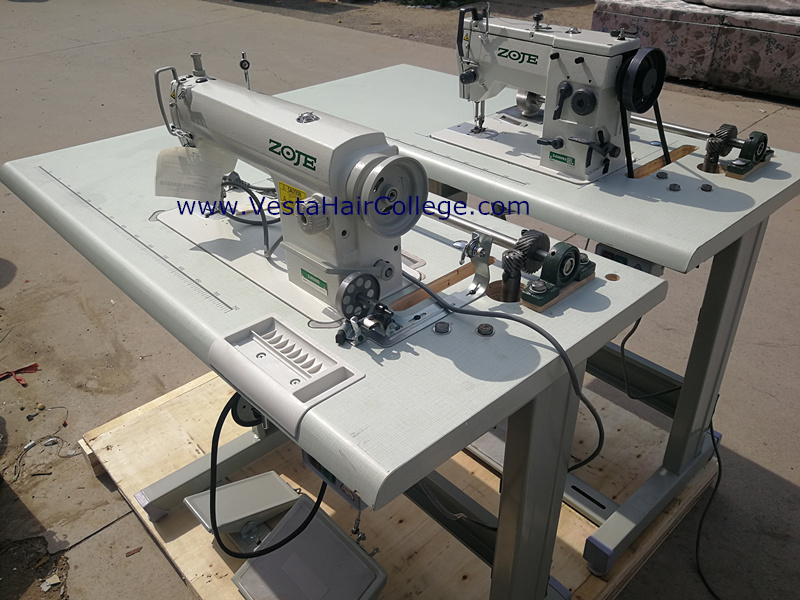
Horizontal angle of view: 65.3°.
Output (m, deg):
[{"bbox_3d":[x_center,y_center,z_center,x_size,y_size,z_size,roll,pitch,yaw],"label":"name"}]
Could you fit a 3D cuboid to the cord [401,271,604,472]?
[{"bbox_3d":[0.152,0.113,0.912,0.190,0.350,0.300,-27,40,-35],"label":"cord"}]

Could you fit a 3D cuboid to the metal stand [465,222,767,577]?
[{"bbox_3d":[0.319,0.027,1.483,0.500,0.730,0.820,-26,40,-34],"label":"metal stand"}]

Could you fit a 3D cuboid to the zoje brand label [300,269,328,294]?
[{"bbox_3d":[-0.113,-0.023,0.816,0.003,0.017,0.055,-27,40,-35],"label":"zoje brand label"}]

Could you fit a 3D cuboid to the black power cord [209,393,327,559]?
[{"bbox_3d":[-0.206,0.228,0.926,0.160,0.380,0.220,-27,40,-35],"label":"black power cord"}]

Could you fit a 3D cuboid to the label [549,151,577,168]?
[{"bbox_3d":[0.290,-0.251,1.117,0.003,0.017,0.055,-26,40,-34],"label":"label"}]

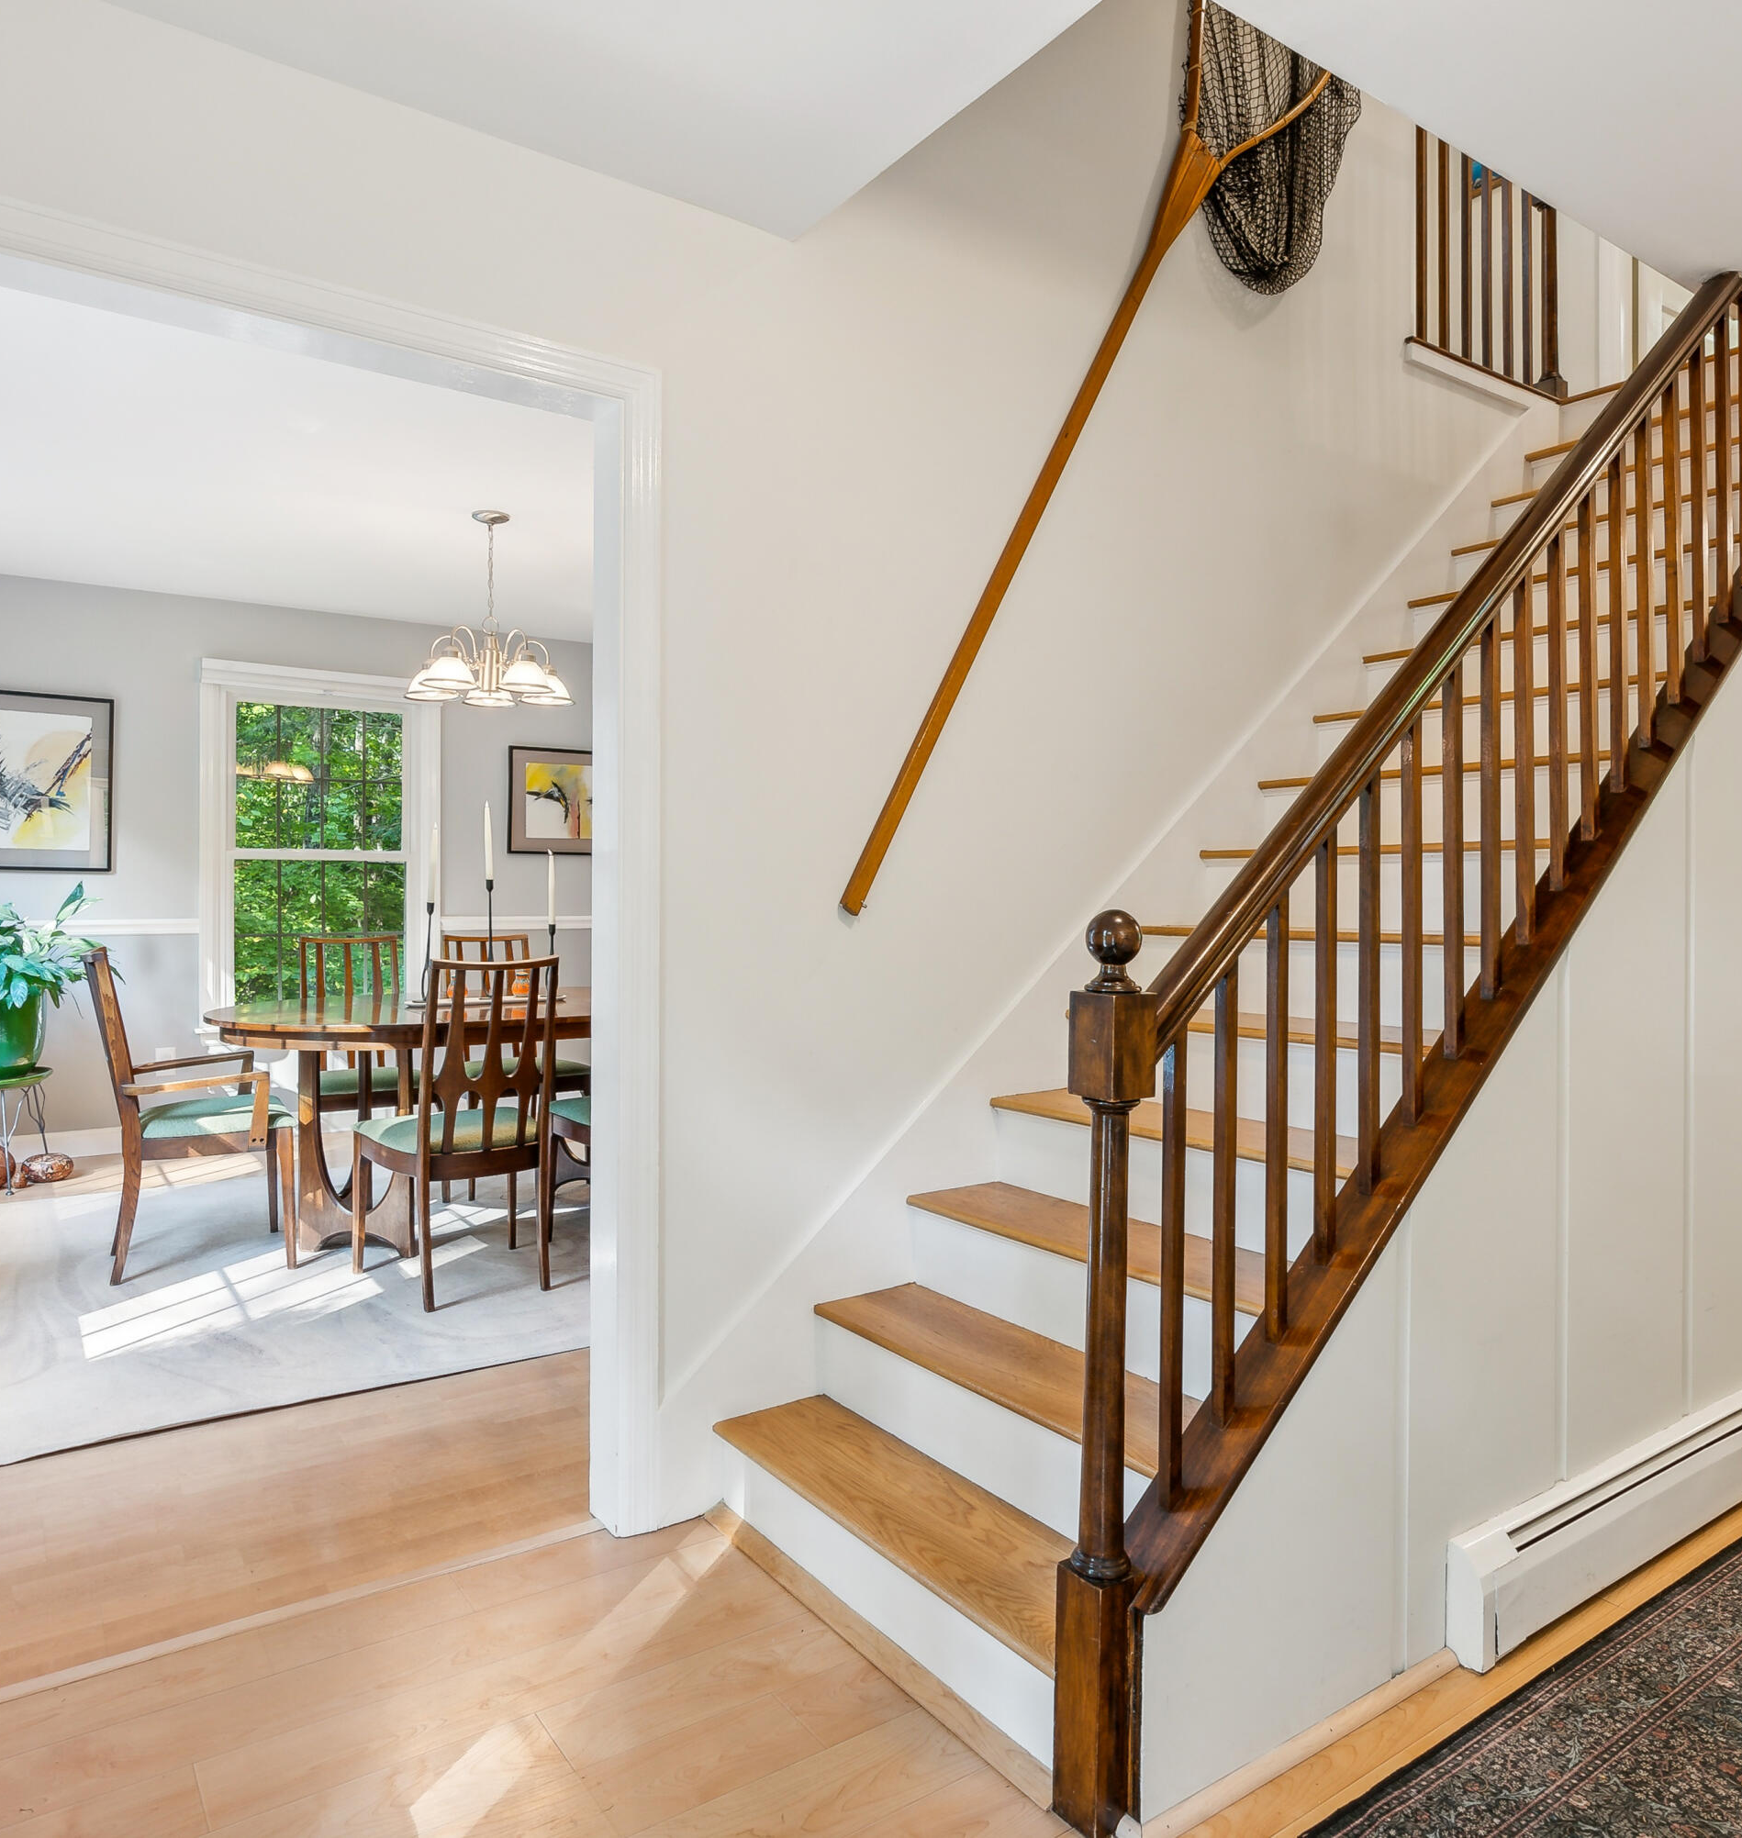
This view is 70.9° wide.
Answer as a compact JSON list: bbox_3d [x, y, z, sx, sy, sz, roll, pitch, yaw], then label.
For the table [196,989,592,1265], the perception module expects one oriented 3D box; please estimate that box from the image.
[{"bbox_3d":[-1.365,0.697,4.381,1.812,0.777,1.302,0,0,-35],"label":"table"}]

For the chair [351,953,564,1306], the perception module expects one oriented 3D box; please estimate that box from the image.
[{"bbox_3d":[-1.216,0.602,3.667,0.494,0.966,0.597,0,0,-35],"label":"chair"}]

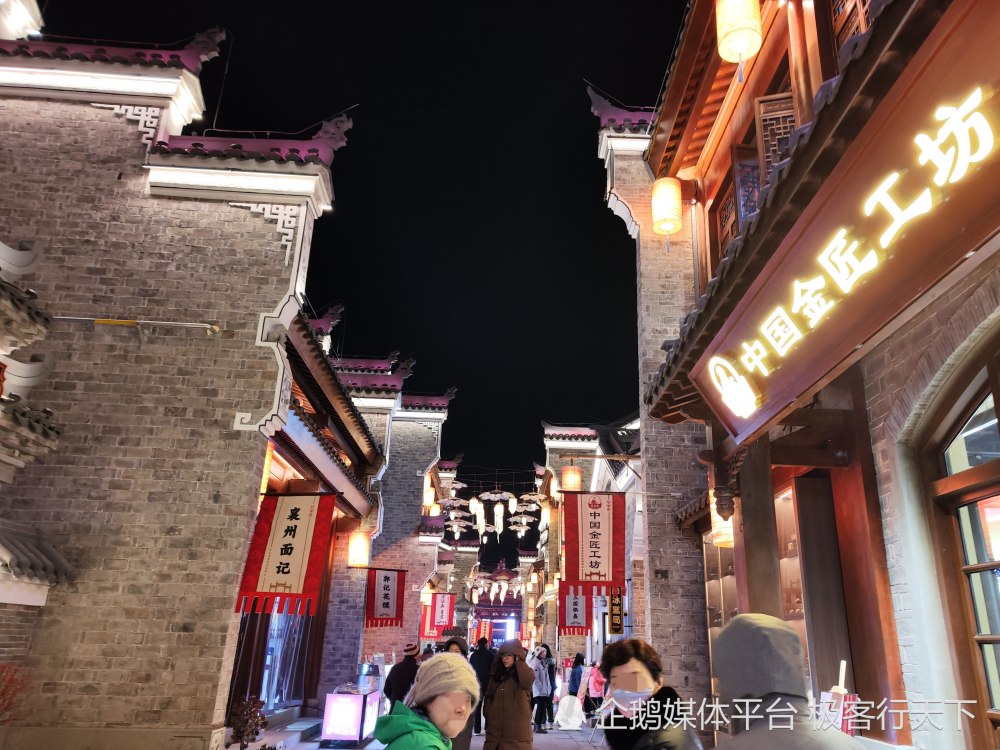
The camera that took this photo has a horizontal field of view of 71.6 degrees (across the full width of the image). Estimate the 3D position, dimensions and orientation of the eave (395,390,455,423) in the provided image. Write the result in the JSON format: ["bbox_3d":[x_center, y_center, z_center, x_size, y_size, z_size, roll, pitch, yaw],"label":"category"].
[{"bbox_3d":[-2.619,1.098,24.743,1.870,1.370,0.650,4,-22,1],"label":"eave"}]

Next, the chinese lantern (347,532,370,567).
[{"bbox_3d":[-3.143,3.908,15.464,0.450,0.750,0.450,3,-20,0],"label":"chinese lantern"}]

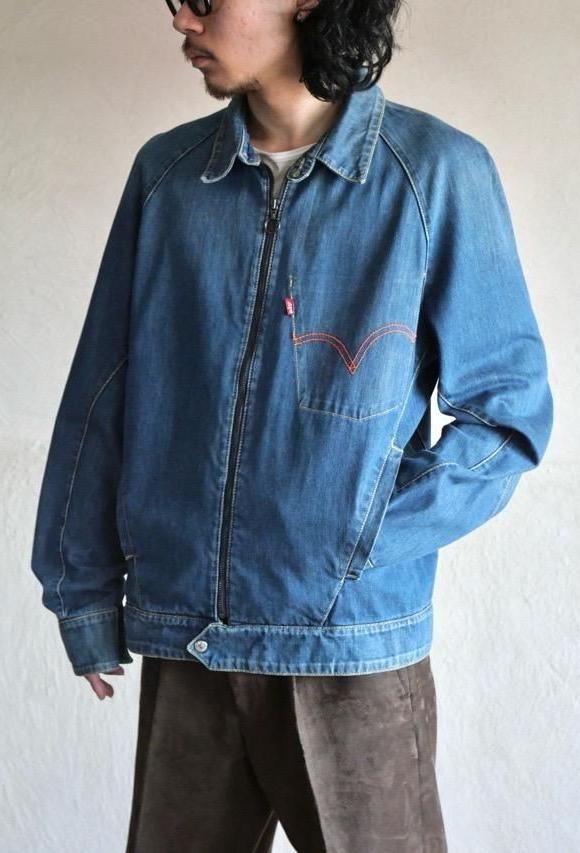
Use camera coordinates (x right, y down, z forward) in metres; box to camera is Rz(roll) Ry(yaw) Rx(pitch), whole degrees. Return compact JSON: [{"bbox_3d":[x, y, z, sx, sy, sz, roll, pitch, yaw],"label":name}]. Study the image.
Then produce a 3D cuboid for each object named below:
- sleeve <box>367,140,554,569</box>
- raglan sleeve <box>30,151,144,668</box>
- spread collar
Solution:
[{"bbox_3d":[0.194,-0.087,1.920,0.210,0.500,0.240,0,0,22],"label":"sleeve"},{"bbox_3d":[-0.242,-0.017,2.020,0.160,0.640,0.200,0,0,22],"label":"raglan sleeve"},{"bbox_3d":[0.004,-0.345,1.950,0.195,0.140,0.180,0,0,22],"label":"spread collar"}]

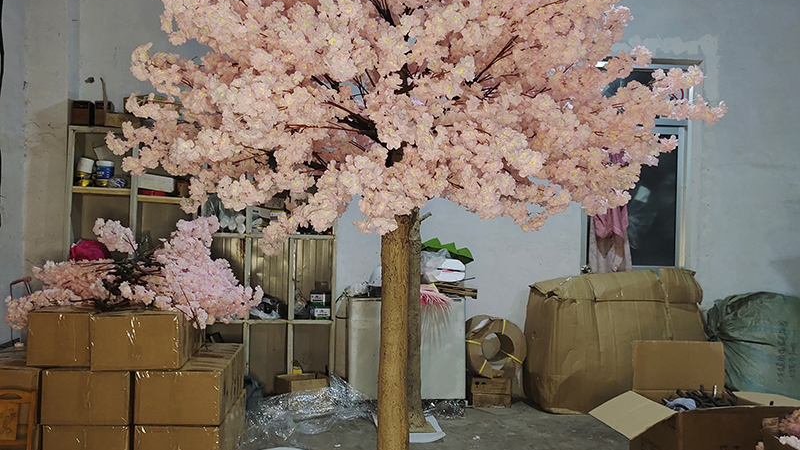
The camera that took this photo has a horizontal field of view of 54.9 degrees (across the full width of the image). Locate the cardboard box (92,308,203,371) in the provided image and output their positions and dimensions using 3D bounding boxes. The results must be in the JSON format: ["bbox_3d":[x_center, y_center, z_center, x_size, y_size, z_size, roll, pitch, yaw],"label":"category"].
[{"bbox_3d":[-1.574,0.683,4.926,0.510,0.315,0.780,2,0,-4],"label":"cardboard box"}]

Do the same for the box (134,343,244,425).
[{"bbox_3d":[-1.316,1.004,4.881,0.505,0.308,0.850,2,0,-4],"label":"box"}]

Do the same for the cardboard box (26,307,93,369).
[{"bbox_3d":[-2.016,0.675,4.896,0.362,0.308,0.800,2,0,-4],"label":"cardboard box"}]

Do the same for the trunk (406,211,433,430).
[{"bbox_3d":[0.103,0.704,5.959,0.270,1.647,0.250,2,0,-6],"label":"trunk"}]

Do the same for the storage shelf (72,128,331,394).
[{"bbox_3d":[-1.730,0.335,6.876,2.325,2.281,0.360,2,0,-6],"label":"storage shelf"}]

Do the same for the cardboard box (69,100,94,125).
[{"bbox_3d":[-2.745,-0.948,6.711,0.165,0.223,0.200,2,0,-6],"label":"cardboard box"}]

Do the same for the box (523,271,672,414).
[{"bbox_3d":[1.749,1.030,6.860,1.020,1.100,0.800,2,0,-7],"label":"box"}]

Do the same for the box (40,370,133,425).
[{"bbox_3d":[-1.823,0.989,4.834,0.486,0.308,0.850,2,0,-4],"label":"box"}]

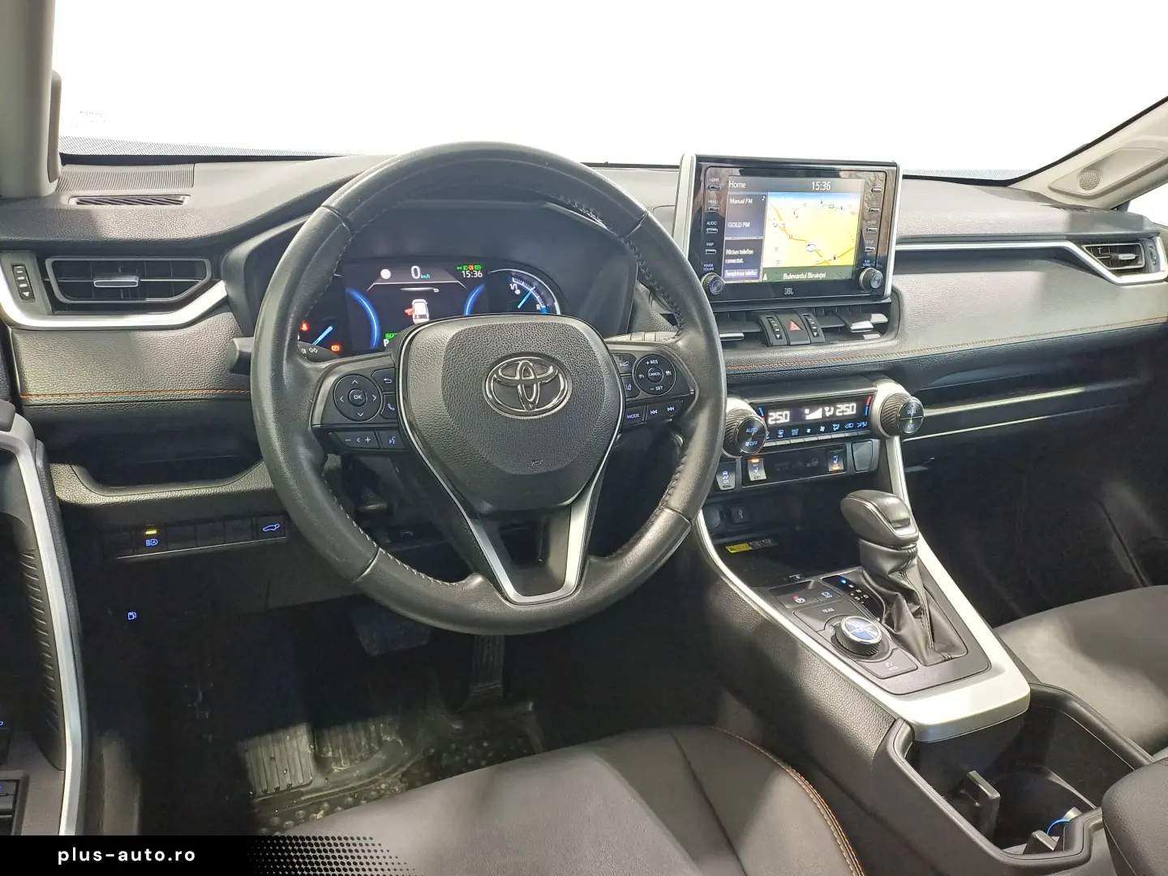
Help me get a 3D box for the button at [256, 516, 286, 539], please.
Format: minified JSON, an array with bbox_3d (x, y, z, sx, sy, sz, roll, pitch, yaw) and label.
[{"bbox_3d":[-0.274,0.079,0.738,0.024,0.021,0.008,-6,20,-24],"label":"button"}]

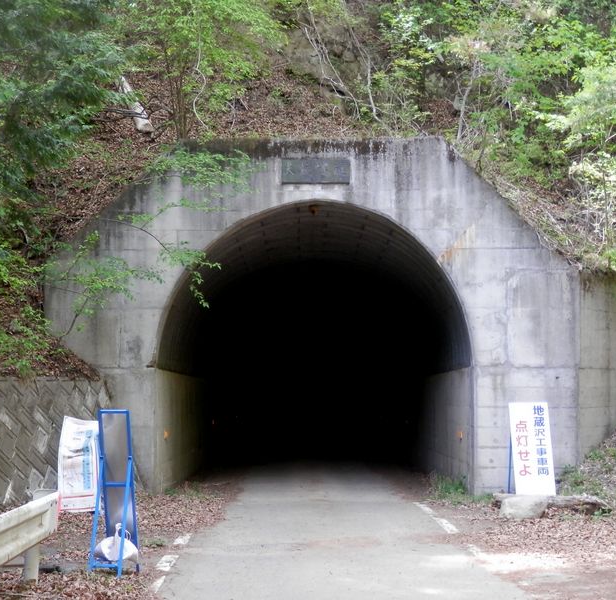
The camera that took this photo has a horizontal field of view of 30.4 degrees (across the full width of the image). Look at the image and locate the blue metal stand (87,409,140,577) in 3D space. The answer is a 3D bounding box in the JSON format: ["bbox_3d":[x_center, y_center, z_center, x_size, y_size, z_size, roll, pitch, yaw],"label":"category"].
[{"bbox_3d":[-1.620,1.602,9.498,0.280,1.370,0.380,-1,-5,16],"label":"blue metal stand"}]

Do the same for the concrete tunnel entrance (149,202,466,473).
[{"bbox_3d":[0.106,0.797,18.550,4.820,4.460,2.500,0,-5,0],"label":"concrete tunnel entrance"}]

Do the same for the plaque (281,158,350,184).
[{"bbox_3d":[0.123,-1.990,17.506,1.060,0.400,0.060,0,-5,0],"label":"plaque"}]

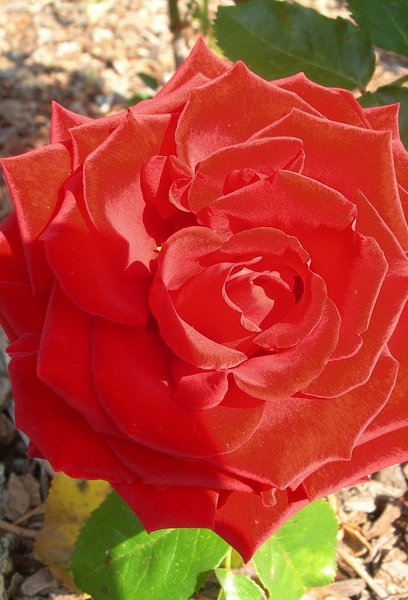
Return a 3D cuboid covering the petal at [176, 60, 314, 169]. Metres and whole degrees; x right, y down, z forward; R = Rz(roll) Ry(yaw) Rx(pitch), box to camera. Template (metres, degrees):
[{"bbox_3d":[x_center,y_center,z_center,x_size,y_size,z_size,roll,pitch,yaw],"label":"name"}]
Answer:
[{"bbox_3d":[0.011,-0.049,0.233,0.039,0.030,0.017,0,14,0],"label":"petal"}]

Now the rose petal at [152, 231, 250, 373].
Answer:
[{"bbox_3d":[-0.001,-0.001,0.214,0.026,0.036,0.022,6,-1,-9],"label":"rose petal"}]

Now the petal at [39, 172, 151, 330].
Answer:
[{"bbox_3d":[-0.027,-0.013,0.226,0.024,0.038,0.017,-17,1,16],"label":"petal"}]

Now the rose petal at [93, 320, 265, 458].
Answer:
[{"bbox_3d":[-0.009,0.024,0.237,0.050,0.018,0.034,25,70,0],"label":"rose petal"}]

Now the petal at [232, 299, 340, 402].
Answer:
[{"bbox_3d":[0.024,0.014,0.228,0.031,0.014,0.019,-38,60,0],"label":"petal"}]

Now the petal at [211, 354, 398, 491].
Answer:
[{"bbox_3d":[0.026,0.032,0.226,0.046,0.032,0.016,-11,16,-6],"label":"petal"}]

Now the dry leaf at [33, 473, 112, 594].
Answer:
[{"bbox_3d":[-0.043,0.086,0.325,0.036,0.012,0.048,6,61,10],"label":"dry leaf"}]

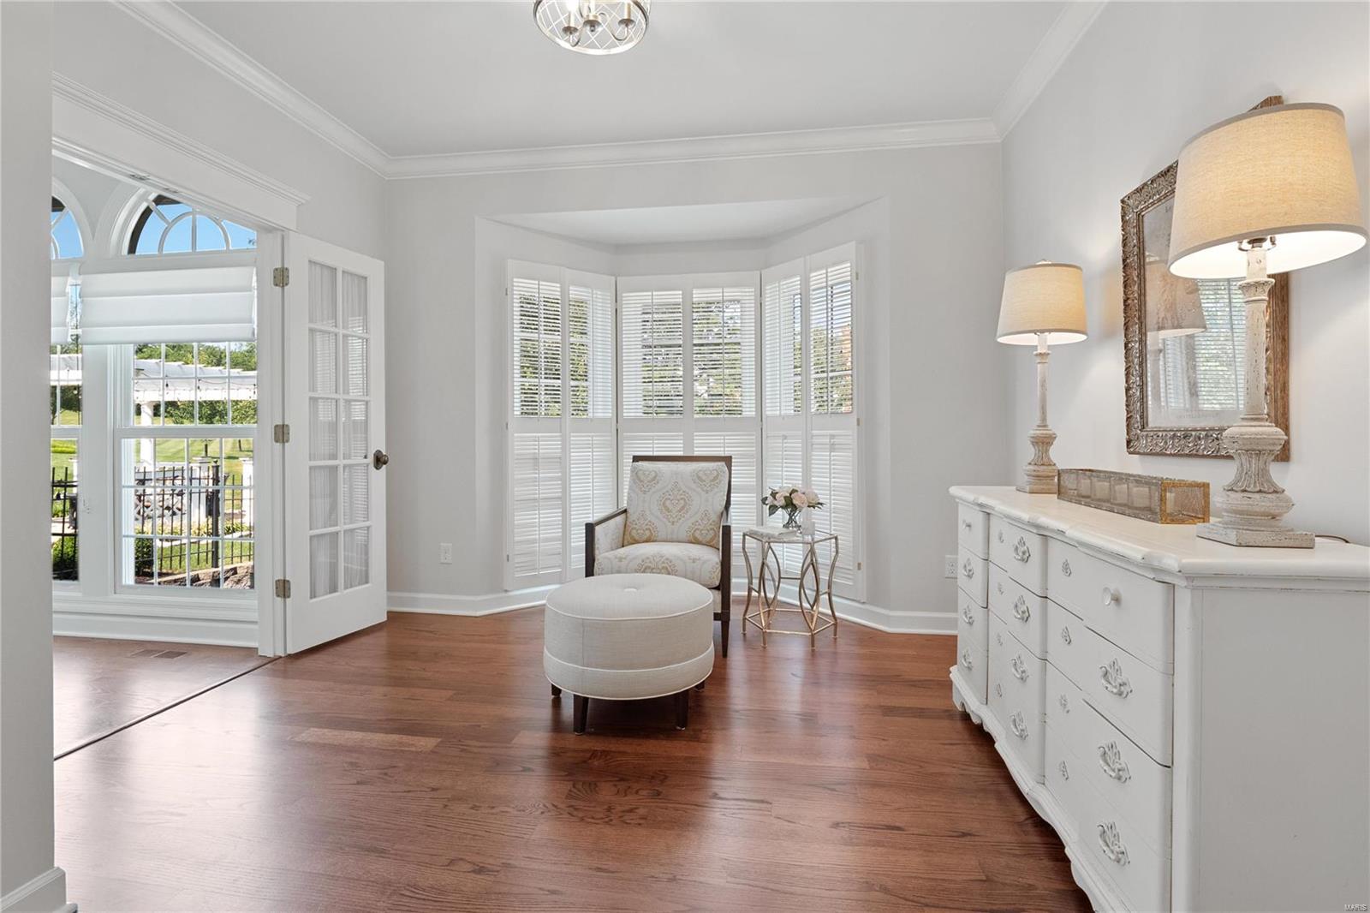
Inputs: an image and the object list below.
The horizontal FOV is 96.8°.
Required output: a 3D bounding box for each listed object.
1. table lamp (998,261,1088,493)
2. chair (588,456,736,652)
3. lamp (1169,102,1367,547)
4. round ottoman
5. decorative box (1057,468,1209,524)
[{"bbox_3d":[1.361,-0.305,2.326,0.302,0.884,0.302,0,2,8],"label":"table lamp"},{"bbox_3d":[-0.077,0.481,3.349,0.717,0.926,0.825,0,2,8],"label":"chair"},{"bbox_3d":[1.202,-0.260,1.280,0.302,0.884,0.302,0,2,8],"label":"lamp"},{"bbox_3d":[-0.219,0.737,2.444,0.673,0.490,0.673,0,2,0],"label":"round ottoman"},{"bbox_3d":[1.306,0.108,1.807,0.127,0.103,0.553,0,2,8],"label":"decorative box"}]

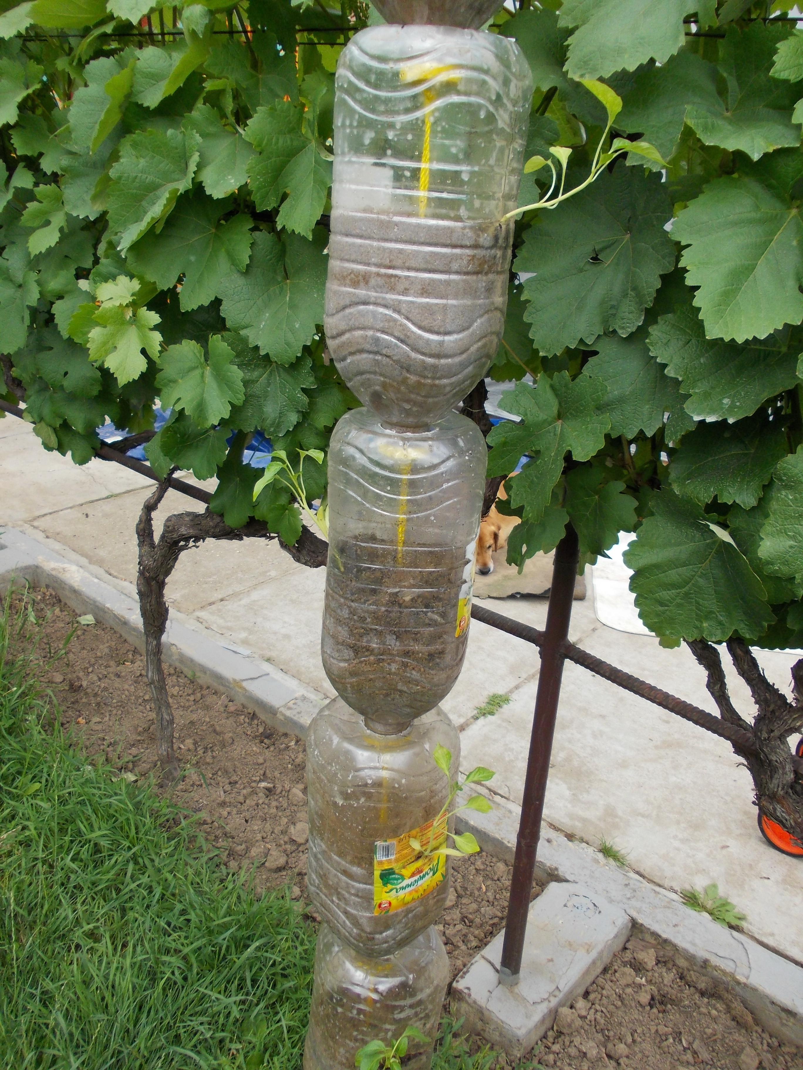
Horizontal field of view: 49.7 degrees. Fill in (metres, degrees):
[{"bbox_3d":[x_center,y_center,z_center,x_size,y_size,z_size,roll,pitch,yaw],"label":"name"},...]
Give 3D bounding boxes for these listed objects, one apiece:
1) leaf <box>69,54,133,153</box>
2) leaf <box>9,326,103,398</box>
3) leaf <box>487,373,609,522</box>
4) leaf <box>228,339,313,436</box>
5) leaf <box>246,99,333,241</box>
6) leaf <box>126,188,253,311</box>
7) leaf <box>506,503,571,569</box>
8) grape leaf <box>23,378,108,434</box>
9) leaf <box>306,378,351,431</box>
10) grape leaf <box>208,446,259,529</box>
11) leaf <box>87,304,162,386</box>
[{"bbox_3d":[-0.528,-0.758,1.520,0.125,0.175,0.080,5,8,3],"label":"leaf"},{"bbox_3d":[-0.775,-0.389,1.950,0.192,0.158,0.060,4,-1,0],"label":"leaf"},{"bbox_3d":[0.197,-0.118,1.159,0.164,0.198,0.045,13,-8,17],"label":"leaf"},{"bbox_3d":[-0.226,-0.255,1.496,0.158,0.184,0.045,0,-12,3],"label":"leaf"},{"bbox_3d":[-0.161,-0.547,1.289,0.151,0.193,0.050,8,8,10],"label":"leaf"},{"bbox_3d":[-0.362,-0.488,1.480,0.220,0.210,0.060,6,4,6],"label":"leaf"},{"bbox_3d":[0.208,-0.005,1.310,0.088,0.104,0.045,12,0,19],"label":"leaf"},{"bbox_3d":[-0.725,-0.279,1.870,0.185,0.130,0.060,4,-3,1],"label":"grape leaf"},{"bbox_3d":[-0.123,-0.220,1.443,0.079,0.091,0.030,3,-13,6],"label":"leaf"},{"bbox_3d":[-0.316,-0.085,1.639,0.102,0.150,0.035,0,-12,2],"label":"grape leaf"},{"bbox_3d":[-0.558,-0.383,1.750,0.139,0.166,0.055,5,-1,2],"label":"leaf"}]

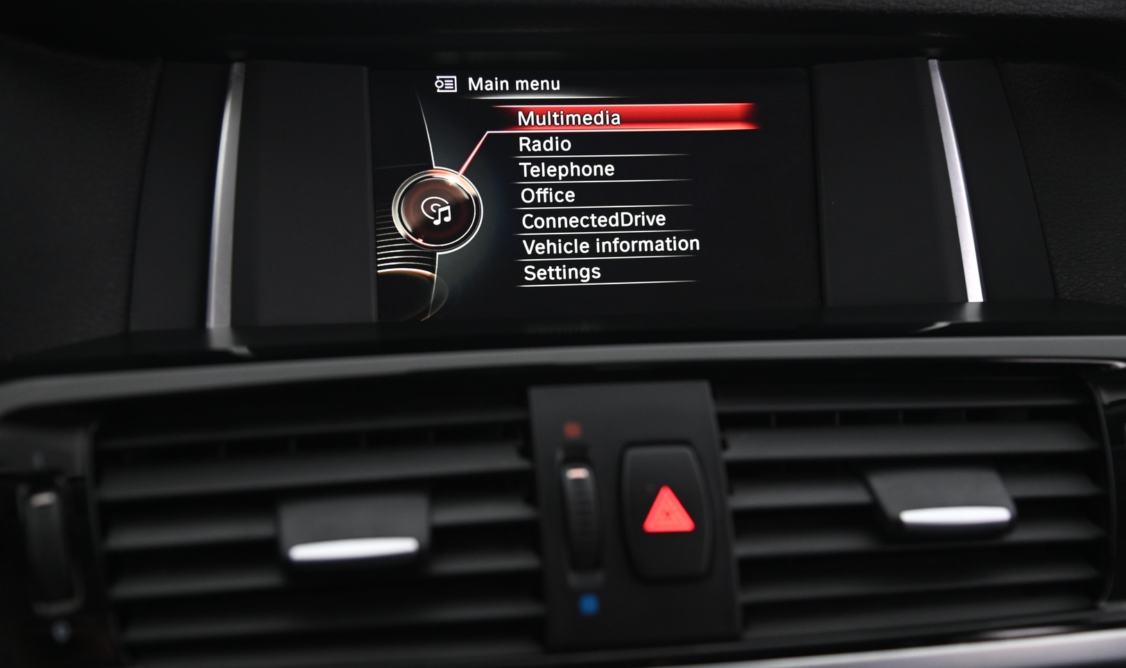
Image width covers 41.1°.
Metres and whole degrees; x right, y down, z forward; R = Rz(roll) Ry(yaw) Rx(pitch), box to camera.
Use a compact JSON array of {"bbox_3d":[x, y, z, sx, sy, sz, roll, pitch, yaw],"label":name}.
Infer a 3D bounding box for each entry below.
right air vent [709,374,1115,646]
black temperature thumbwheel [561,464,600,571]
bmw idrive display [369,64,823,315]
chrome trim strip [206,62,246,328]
[{"bbox_3d":[0.102,0.054,0.450,0.119,0.075,0.035,-2,-18,-9],"label":"right air vent"},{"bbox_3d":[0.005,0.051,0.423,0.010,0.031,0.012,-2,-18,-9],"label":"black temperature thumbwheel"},{"bbox_3d":[0.011,-0.045,0.487,0.145,0.081,0.014,-2,-4,-9],"label":"bmw idrive display"},{"bbox_3d":[-0.103,-0.043,0.460,0.009,0.082,0.007,4,-5,-9],"label":"chrome trim strip"}]

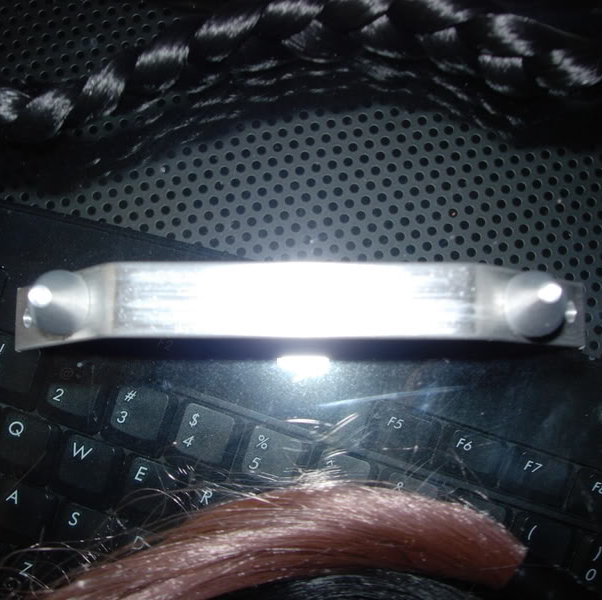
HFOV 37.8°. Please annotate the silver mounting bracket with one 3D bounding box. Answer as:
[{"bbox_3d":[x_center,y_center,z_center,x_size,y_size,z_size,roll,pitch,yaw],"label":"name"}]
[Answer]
[{"bbox_3d":[0.000,0.003,0.219,0.154,0.038,0.018,0,81,0],"label":"silver mounting bracket"}]

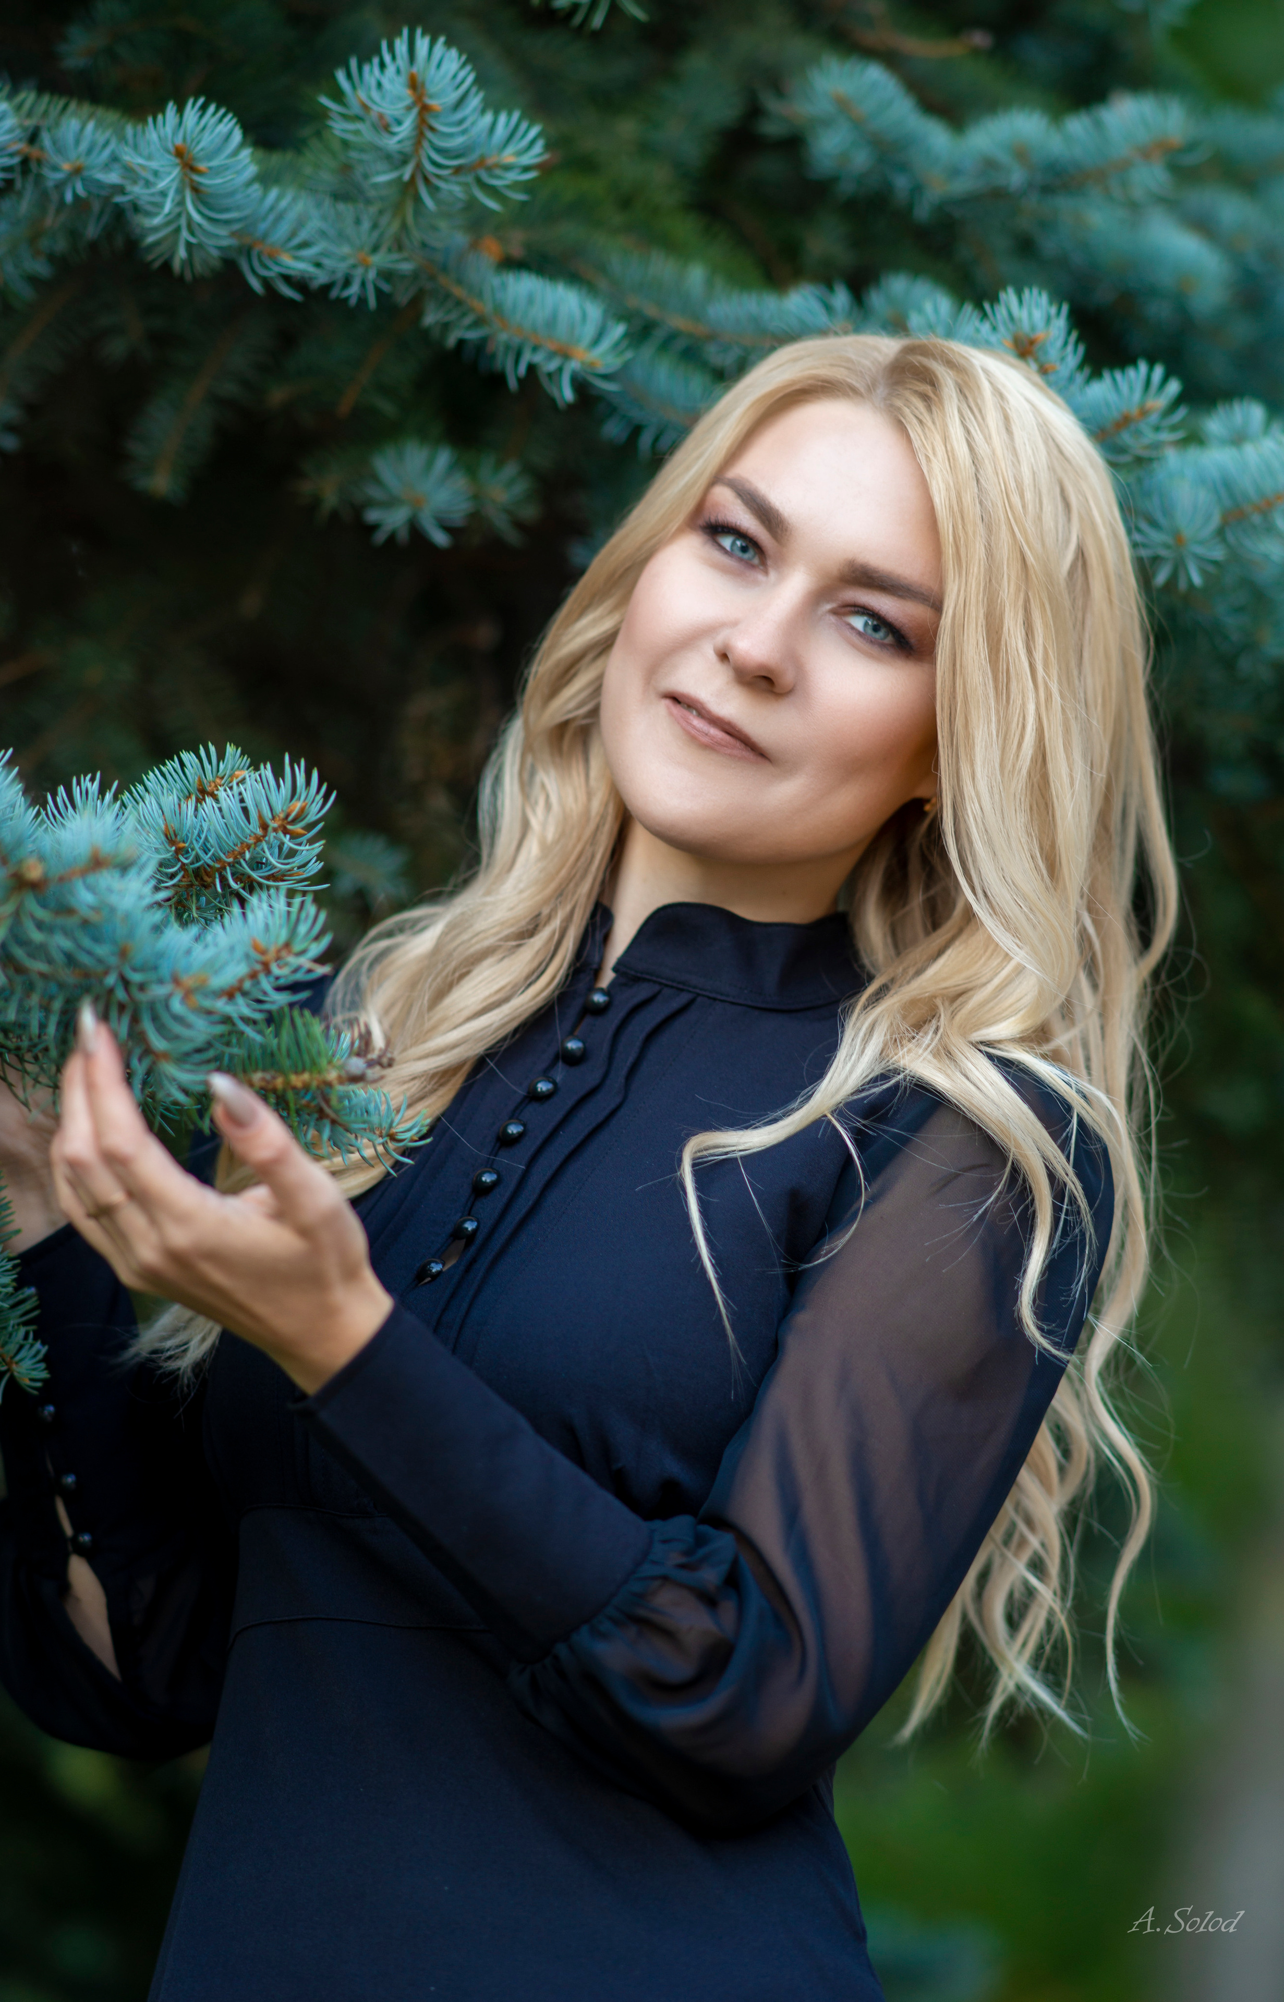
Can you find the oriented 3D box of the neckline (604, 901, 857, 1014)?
[{"bbox_3d":[0.034,-0.025,2.945,0.120,0.048,0.120,21,20,41],"label":"neckline"}]

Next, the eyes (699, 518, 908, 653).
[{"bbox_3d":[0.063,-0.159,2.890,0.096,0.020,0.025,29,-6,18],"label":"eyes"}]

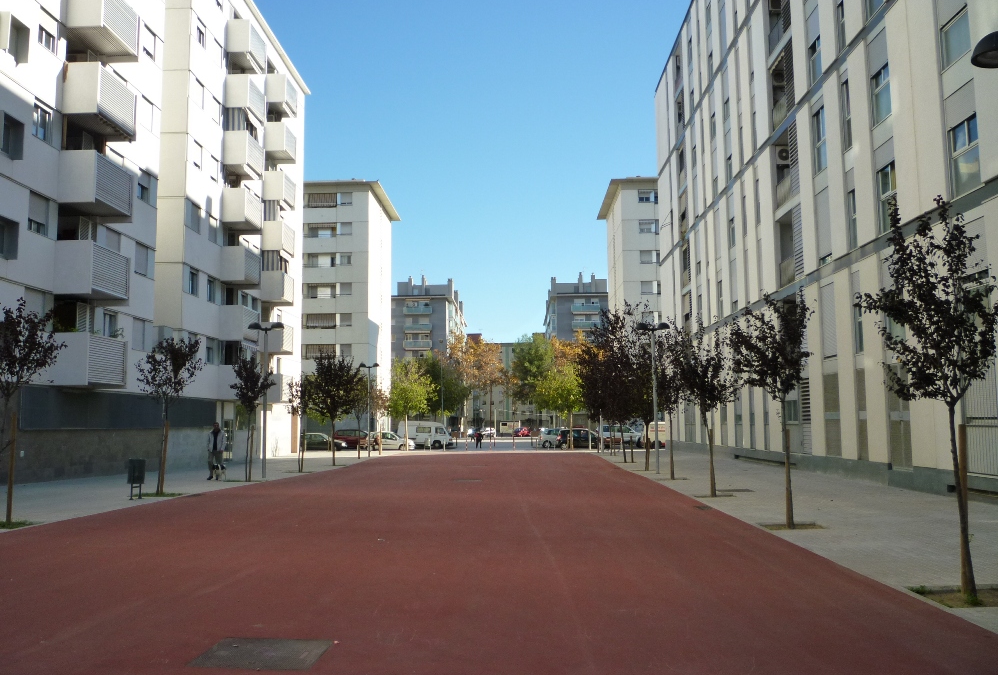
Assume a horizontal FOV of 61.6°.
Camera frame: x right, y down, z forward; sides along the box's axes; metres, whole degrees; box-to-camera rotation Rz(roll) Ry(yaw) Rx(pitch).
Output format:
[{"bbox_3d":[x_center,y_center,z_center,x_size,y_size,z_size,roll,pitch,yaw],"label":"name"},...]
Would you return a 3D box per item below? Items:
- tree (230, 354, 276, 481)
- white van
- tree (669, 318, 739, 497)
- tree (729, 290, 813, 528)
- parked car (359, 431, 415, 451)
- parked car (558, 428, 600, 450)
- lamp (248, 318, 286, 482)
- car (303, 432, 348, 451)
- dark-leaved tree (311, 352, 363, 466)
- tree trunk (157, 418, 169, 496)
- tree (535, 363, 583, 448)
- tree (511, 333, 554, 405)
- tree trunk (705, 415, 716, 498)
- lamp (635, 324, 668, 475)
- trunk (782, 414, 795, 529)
[{"bbox_3d":[-7.431,2.407,25.260,1.348,3.864,1.400,-1,-6,1],"label":"tree"},{"bbox_3d":[-6.075,8.069,69.119,4.600,2.280,1.850,-1,-6,1],"label":"white van"},{"bbox_3d":[4.540,1.532,18.610,1.400,3.964,1.400,-1,-6,2],"label":"tree"},{"bbox_3d":[4.188,1.078,12.906,1.276,3.644,1.300,-1,-6,1],"label":"tree"},{"bbox_3d":[-7.996,7.685,61.800,3.600,1.430,1.640,-1,-6,2],"label":"parked car"},{"bbox_3d":[6.155,7.435,60.887,3.850,1.531,1.720,-1,-6,2],"label":"parked car"},{"bbox_3d":[-7.561,2.007,27.063,1.150,5.070,0.450,-1,-6,2],"label":"lamp"},{"bbox_3d":[-13.127,7.757,62.200,3.900,1.380,1.660,-1,-6,2],"label":"car"},{"bbox_3d":[-6.823,2.964,34.976,2.200,4.777,2.100,-1,-6,2],"label":"dark-leaved tree"},{"bbox_3d":[-8.241,2.904,20.482,0.292,1.880,0.220,-1,-6,1],"label":"tree trunk"},{"bbox_3d":[4.215,4.756,57.333,3.544,5.944,3.544,-1,-6,1],"label":"tree"},{"bbox_3d":[3.520,5.111,86.586,4.422,11.124,4.422,-1,-6,1],"label":"tree"},{"bbox_3d":[4.733,2.628,18.685,0.250,1.854,0.220,-1,-6,2],"label":"tree trunk"},{"bbox_3d":[4.904,1.930,26.658,1.051,4.851,0.400,-1,-6,1],"label":"lamp"},{"bbox_3d":[4.414,2.047,12.848,0.160,1.752,0.150,-1,-6,2],"label":"trunk"}]

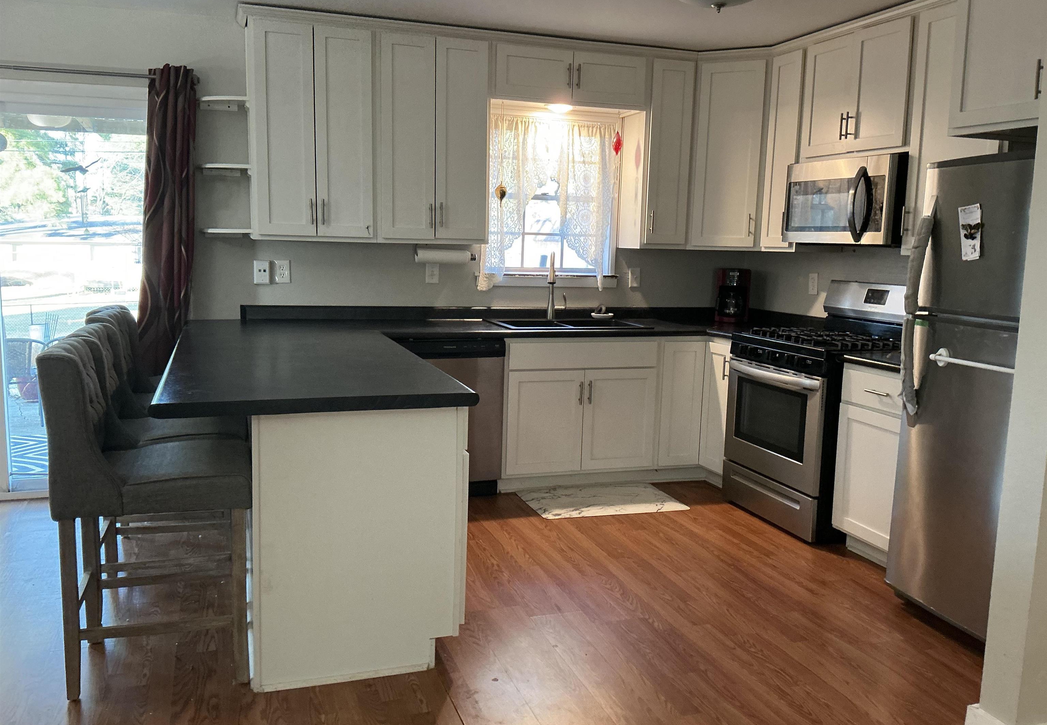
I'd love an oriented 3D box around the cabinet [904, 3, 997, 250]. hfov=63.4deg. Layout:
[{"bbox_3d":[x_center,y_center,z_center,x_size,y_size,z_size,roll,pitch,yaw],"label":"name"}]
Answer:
[{"bbox_3d":[1.943,-0.984,3.599,0.330,1.067,0.478,-1,9,-19],"label":"cabinet"}]

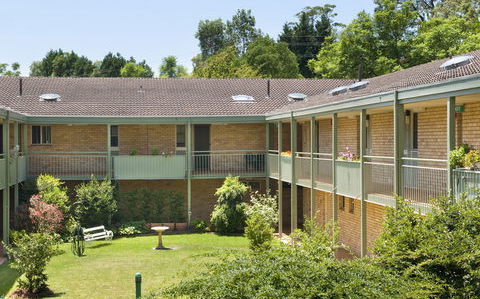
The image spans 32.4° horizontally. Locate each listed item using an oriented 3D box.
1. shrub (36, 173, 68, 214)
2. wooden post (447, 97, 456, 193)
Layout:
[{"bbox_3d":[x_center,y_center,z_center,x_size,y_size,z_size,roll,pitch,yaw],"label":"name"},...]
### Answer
[{"bbox_3d":[-7.778,2.342,34.300,1.350,2.607,1.350,0,0,-7],"label":"shrub"},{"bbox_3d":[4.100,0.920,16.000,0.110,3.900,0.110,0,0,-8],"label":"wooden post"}]

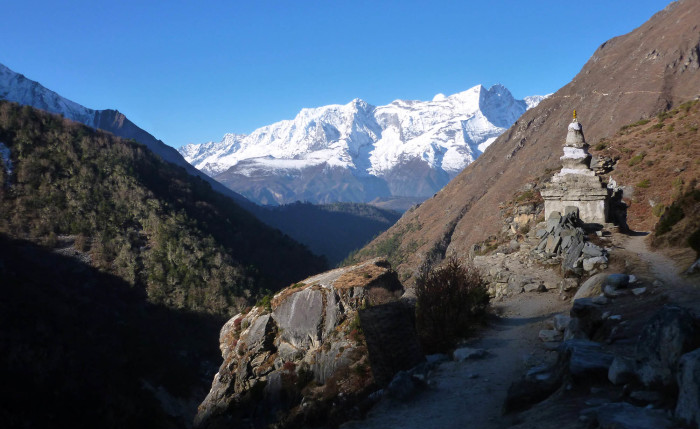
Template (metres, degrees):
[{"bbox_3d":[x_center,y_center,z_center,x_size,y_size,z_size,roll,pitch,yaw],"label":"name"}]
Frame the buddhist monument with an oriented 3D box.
[{"bbox_3d":[8.930,-1.860,27.000,2.450,4.450,2.450,0,0,24],"label":"buddhist monument"}]

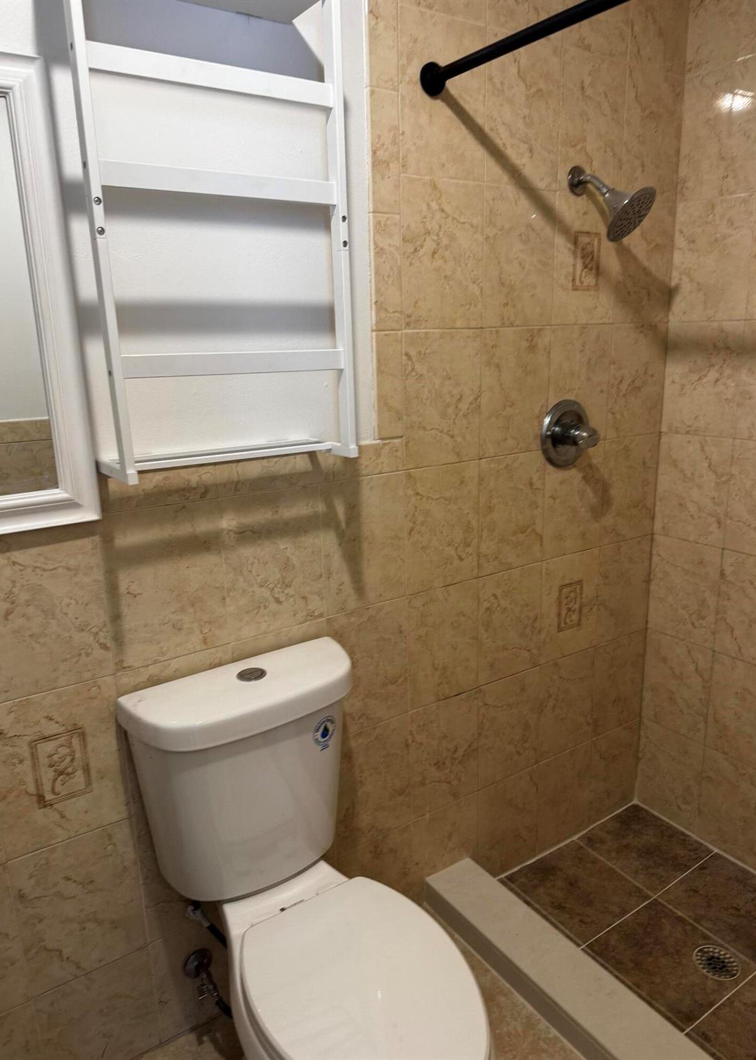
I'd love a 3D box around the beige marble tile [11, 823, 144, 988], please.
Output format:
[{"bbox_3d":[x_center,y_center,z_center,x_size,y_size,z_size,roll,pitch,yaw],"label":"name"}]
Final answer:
[{"bbox_3d":[-0.576,0.729,1.426,0.223,0.305,0.010,-11,17,-32],"label":"beige marble tile"}]

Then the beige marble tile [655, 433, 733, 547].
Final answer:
[{"bbox_3d":[0.893,-0.116,2.088,0.010,0.304,0.224,-11,17,-32],"label":"beige marble tile"}]

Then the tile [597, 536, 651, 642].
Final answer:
[{"bbox_3d":[0.732,0.178,2.192,0.233,0.305,0.010,-11,17,-32],"label":"tile"}]

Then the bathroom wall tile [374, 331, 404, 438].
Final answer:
[{"bbox_3d":[0.022,-0.316,1.602,0.074,0.228,0.010,-11,18,-32],"label":"bathroom wall tile"}]

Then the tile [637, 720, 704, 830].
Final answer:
[{"bbox_3d":[0.918,0.777,2.321,0.010,0.308,0.226,-11,17,-32],"label":"tile"}]

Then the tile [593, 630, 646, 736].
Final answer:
[{"bbox_3d":[0.749,0.476,2.294,0.234,0.304,0.010,-11,18,-32],"label":"tile"}]

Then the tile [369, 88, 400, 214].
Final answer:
[{"bbox_3d":[0.011,-0.753,1.471,0.064,0.224,0.010,-11,17,-32],"label":"tile"}]

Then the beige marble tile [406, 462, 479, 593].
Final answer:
[{"bbox_3d":[0.155,-0.007,1.751,0.223,0.302,0.010,-11,17,-32],"label":"beige marble tile"}]

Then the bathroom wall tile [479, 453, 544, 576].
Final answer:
[{"bbox_3d":[0.350,-0.044,1.907,0.227,0.307,0.012,-11,17,-32],"label":"bathroom wall tile"}]

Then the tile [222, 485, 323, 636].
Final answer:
[{"bbox_3d":[-0.212,0.068,1.515,0.224,0.301,0.010,-11,17,-32],"label":"tile"}]

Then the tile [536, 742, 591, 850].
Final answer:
[{"bbox_3d":[0.556,0.807,2.222,0.223,0.314,0.010,-11,17,-32],"label":"tile"}]

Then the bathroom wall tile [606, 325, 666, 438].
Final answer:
[{"bbox_3d":[0.718,-0.413,2.038,0.232,0.306,0.010,-11,17,-32],"label":"bathroom wall tile"}]

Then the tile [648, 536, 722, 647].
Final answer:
[{"bbox_3d":[0.918,0.183,2.204,0.012,0.307,0.226,-11,17,-32],"label":"tile"}]

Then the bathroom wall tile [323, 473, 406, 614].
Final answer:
[{"bbox_3d":[-0.031,0.031,1.651,0.224,0.304,0.010,-11,18,-32],"label":"bathroom wall tile"}]

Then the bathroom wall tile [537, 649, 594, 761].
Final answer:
[{"bbox_3d":[0.547,0.507,2.142,0.223,0.302,0.010,-11,17,-32],"label":"bathroom wall tile"}]

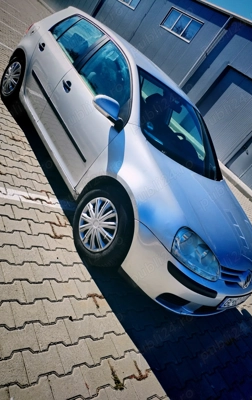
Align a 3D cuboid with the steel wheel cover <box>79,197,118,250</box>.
[{"bbox_3d":[-0.210,0.183,2.276,0.080,0.415,0.415,14,32,-47],"label":"steel wheel cover"}]

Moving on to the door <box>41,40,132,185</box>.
[{"bbox_3d":[-0.317,-0.841,2.708,0.230,1.110,1.130,14,32,-47],"label":"door"}]

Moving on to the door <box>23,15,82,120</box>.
[{"bbox_3d":[-0.790,-1.513,3.278,0.230,1.110,1.020,14,32,-47],"label":"door"}]

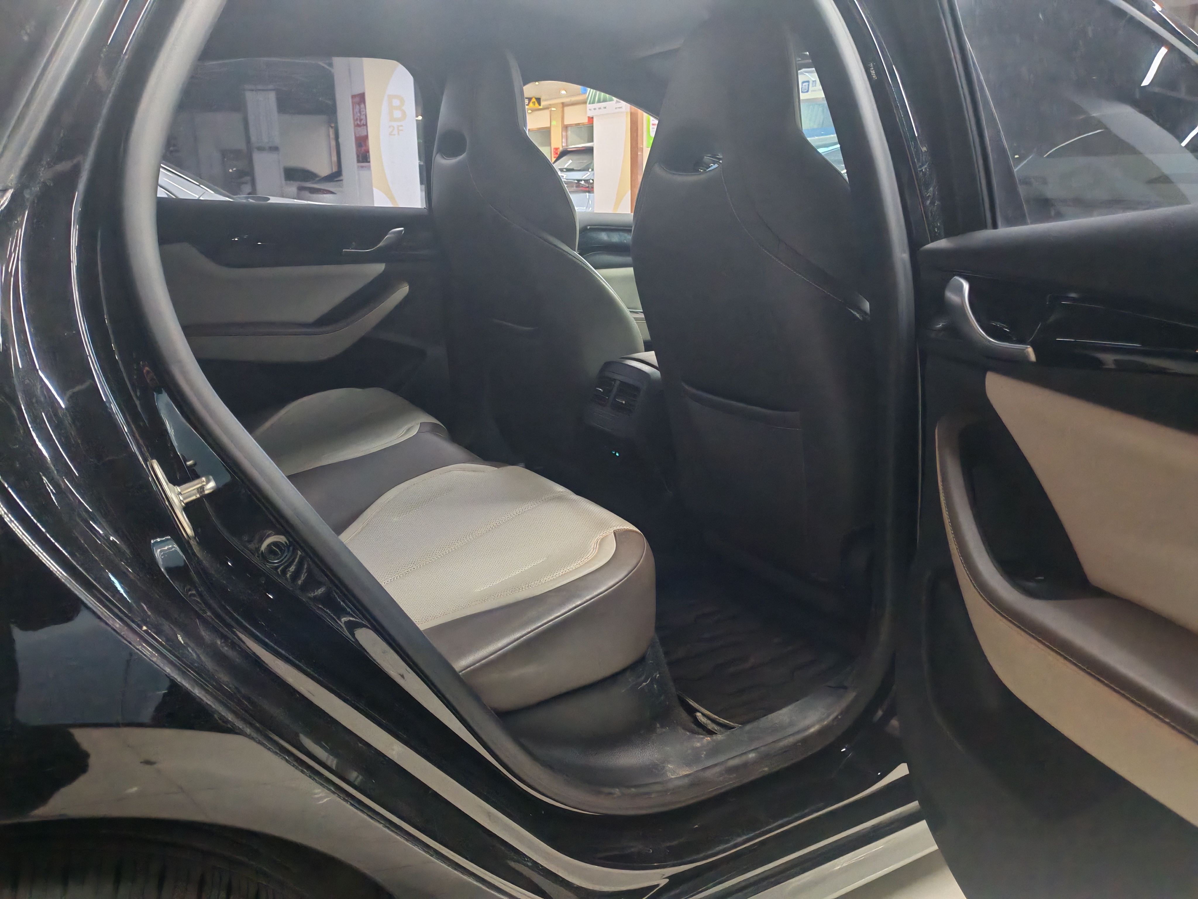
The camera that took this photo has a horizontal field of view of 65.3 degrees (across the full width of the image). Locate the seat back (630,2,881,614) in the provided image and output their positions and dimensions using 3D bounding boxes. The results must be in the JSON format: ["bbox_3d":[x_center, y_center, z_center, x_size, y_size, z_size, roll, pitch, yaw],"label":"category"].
[{"bbox_3d":[0.265,-0.234,1.464,0.245,0.826,0.530,-21,23,-25],"label":"seat back"}]

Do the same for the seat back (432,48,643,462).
[{"bbox_3d":[-0.156,-0.435,2.064,0.245,0.826,0.530,-21,23,-25],"label":"seat back"}]

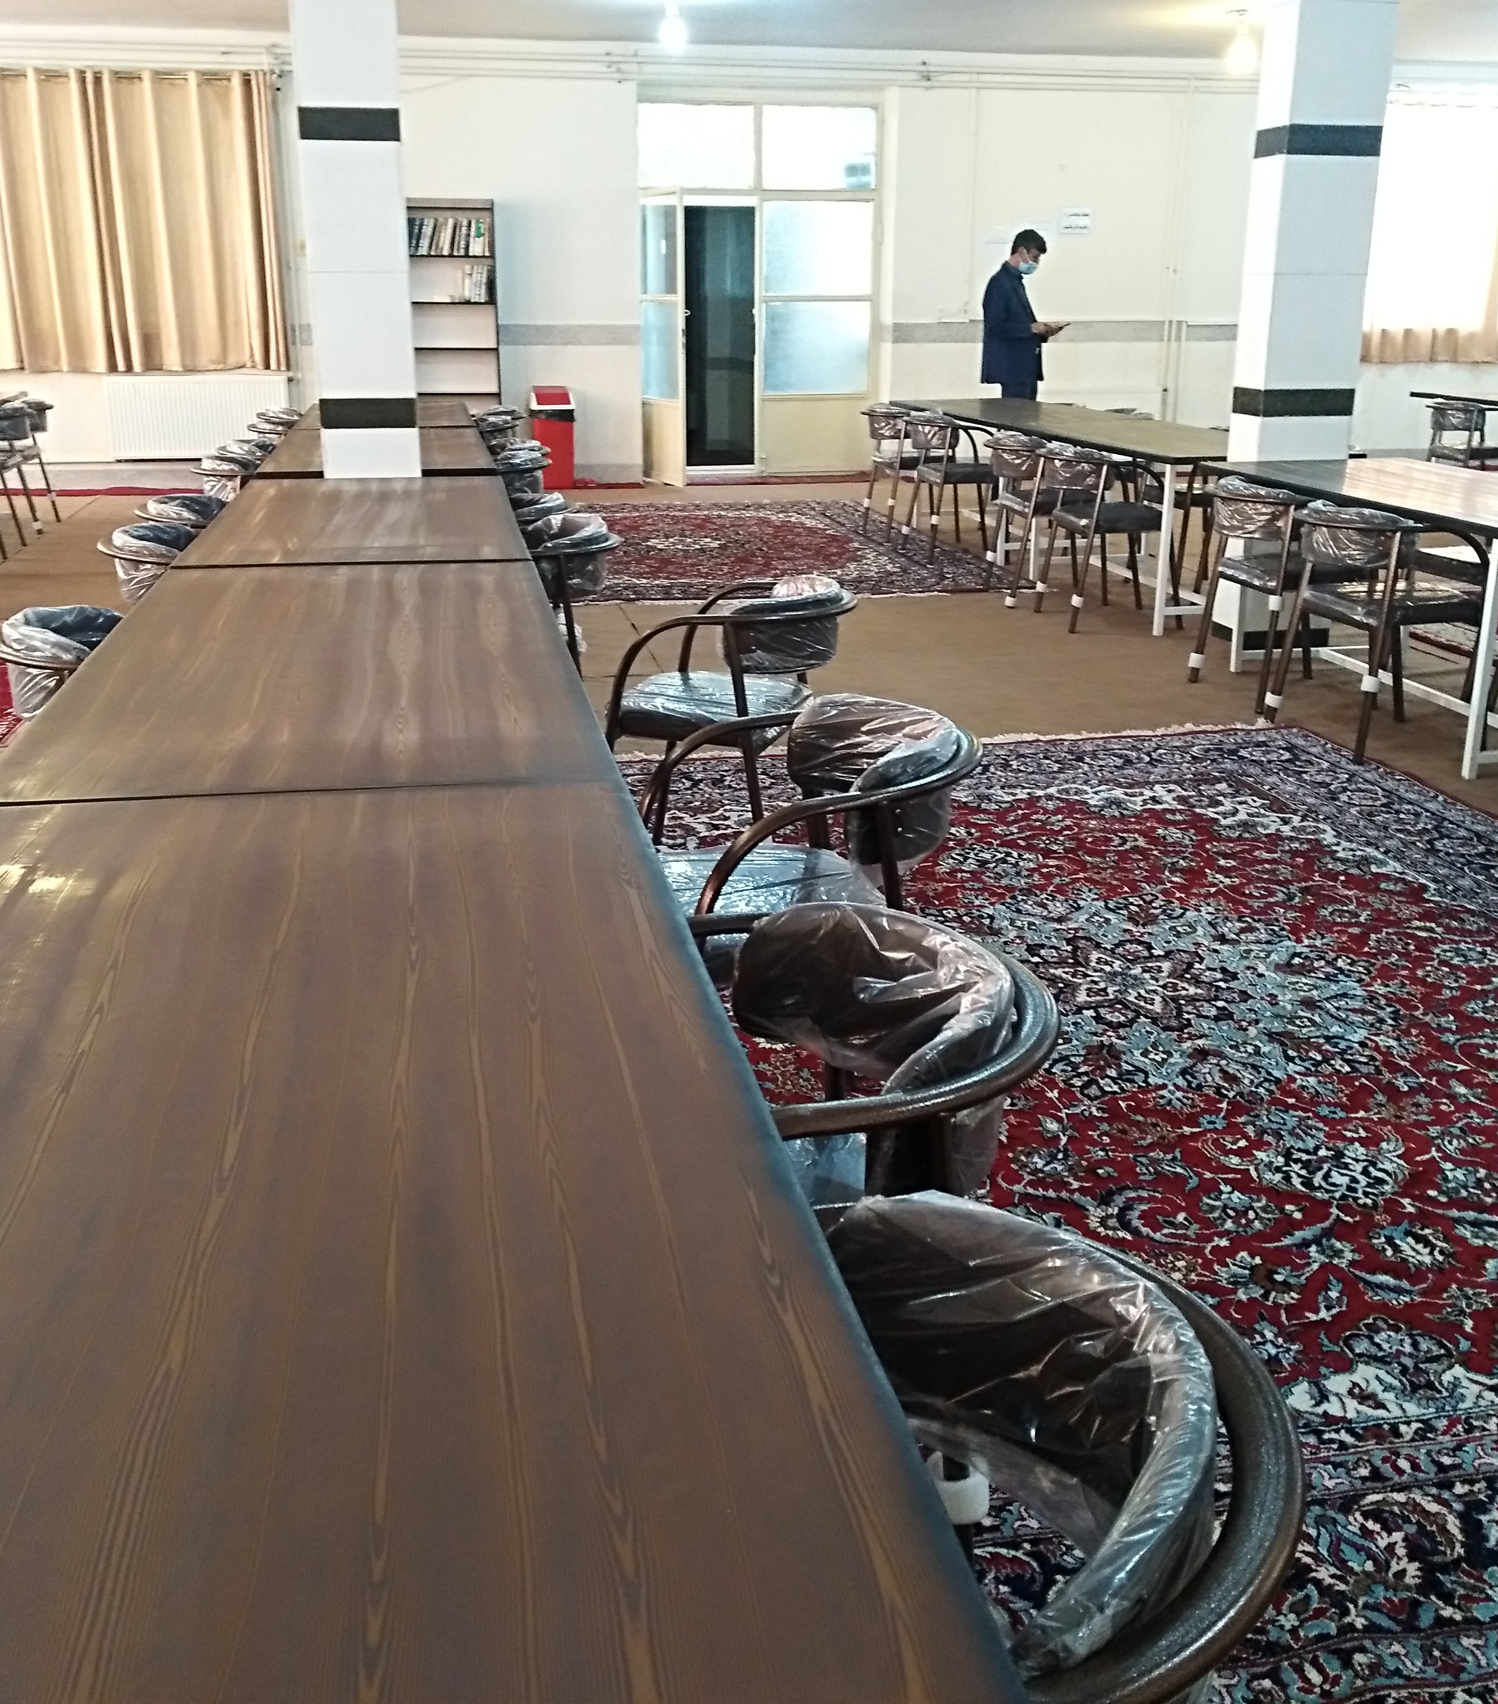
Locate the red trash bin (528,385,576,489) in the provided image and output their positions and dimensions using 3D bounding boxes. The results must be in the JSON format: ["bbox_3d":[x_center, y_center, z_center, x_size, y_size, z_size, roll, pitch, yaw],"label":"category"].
[{"bbox_3d":[-1.462,-3.088,12.731,0.350,0.720,0.320,-3,18,-10],"label":"red trash bin"}]

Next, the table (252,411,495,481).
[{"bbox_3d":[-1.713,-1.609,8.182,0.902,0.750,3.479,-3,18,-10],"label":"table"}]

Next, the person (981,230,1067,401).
[{"bbox_3d":[1.902,-3.348,11.829,0.560,1.790,0.500,4,19,12],"label":"person"}]

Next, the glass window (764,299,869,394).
[{"bbox_3d":[0.533,-3.938,13.369,0.860,0.710,0.040,-3,19,-10],"label":"glass window"}]

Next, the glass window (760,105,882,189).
[{"bbox_3d":[0.542,-5.395,13.095,0.914,0.594,0.060,-3,18,-10],"label":"glass window"}]

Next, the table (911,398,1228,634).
[{"bbox_3d":[1.756,-1.899,9.141,0.900,0.735,3.950,-3,19,-10],"label":"table"}]

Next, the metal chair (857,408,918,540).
[{"bbox_3d":[0.979,-2.243,10.147,0.570,0.740,0.570,-3,18,-10],"label":"metal chair"}]

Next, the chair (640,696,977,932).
[{"bbox_3d":[0.106,0.183,2.749,0.570,0.770,0.560,-3,19,-10],"label":"chair"}]

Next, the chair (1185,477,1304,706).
[{"bbox_3d":[1.961,-0.931,6.166,0.570,0.740,0.570,-3,18,-10],"label":"chair"}]

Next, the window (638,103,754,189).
[{"bbox_3d":[-0.404,-5.335,12.934,0.885,0.600,0.060,-3,18,-10],"label":"window"}]

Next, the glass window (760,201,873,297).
[{"bbox_3d":[0.537,-4.704,13.322,0.887,0.707,0.060,-3,18,-10],"label":"glass window"}]

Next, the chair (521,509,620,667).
[{"bbox_3d":[-0.668,-0.622,5.214,0.570,0.740,0.570,-3,18,-10],"label":"chair"}]

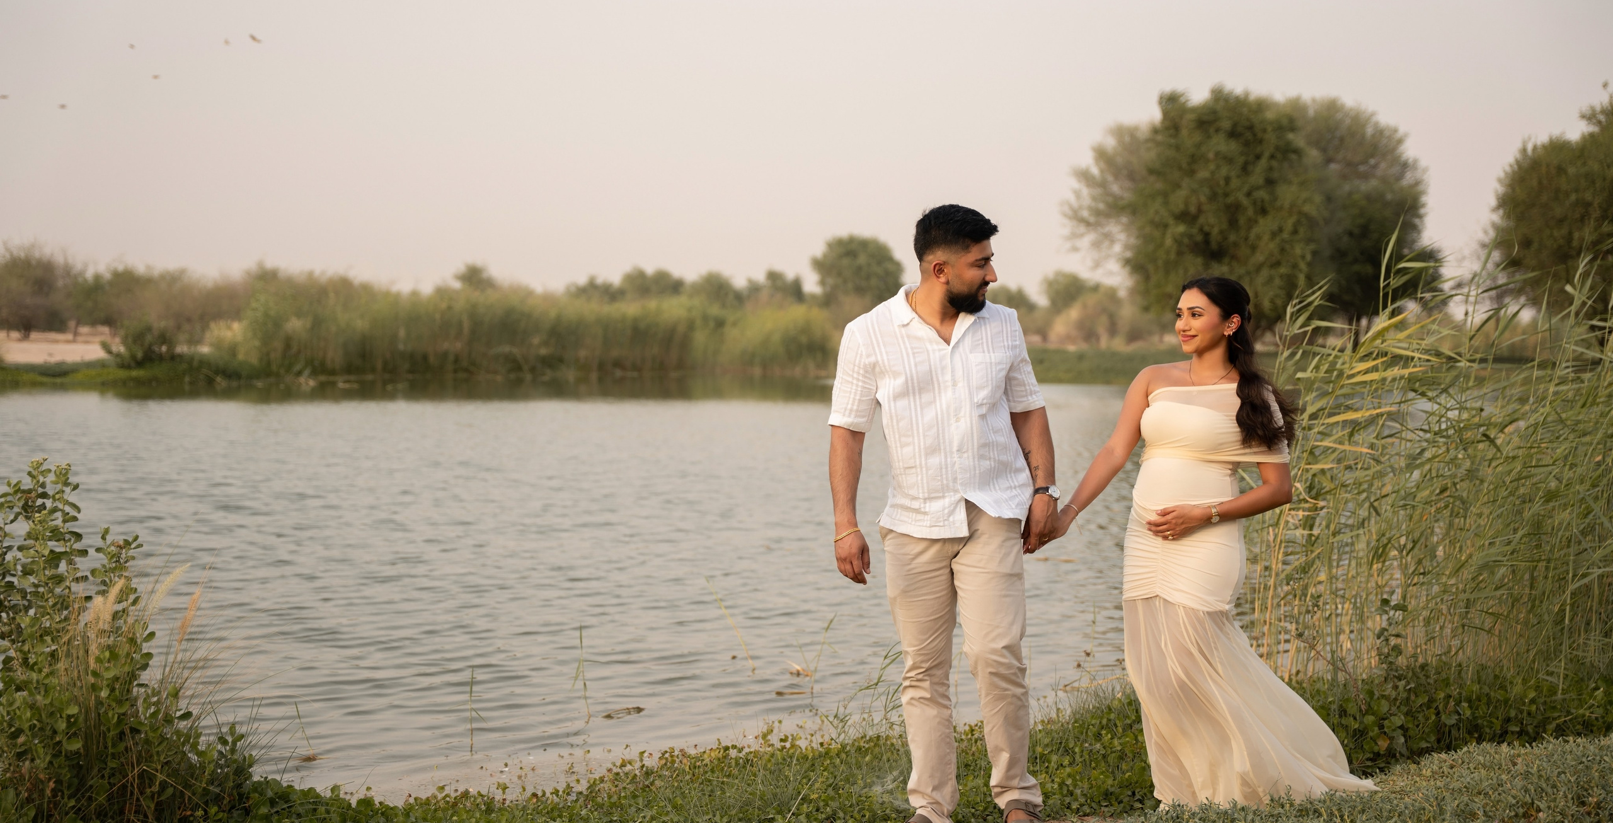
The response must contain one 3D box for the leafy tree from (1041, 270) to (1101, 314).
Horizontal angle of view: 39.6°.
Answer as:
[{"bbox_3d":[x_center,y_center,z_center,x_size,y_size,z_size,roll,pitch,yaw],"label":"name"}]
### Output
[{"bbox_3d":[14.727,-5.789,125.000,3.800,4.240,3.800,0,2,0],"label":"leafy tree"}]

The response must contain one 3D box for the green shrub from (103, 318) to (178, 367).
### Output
[{"bbox_3d":[-17.255,-1.745,58.000,2.000,1.400,1.800,0,2,0],"label":"green shrub"}]

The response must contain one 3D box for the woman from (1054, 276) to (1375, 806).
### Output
[{"bbox_3d":[1.237,0.379,6.780,0.800,1.610,0.550,1,3,22],"label":"woman"}]

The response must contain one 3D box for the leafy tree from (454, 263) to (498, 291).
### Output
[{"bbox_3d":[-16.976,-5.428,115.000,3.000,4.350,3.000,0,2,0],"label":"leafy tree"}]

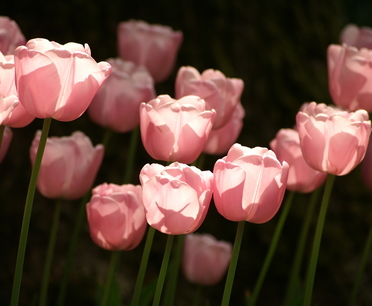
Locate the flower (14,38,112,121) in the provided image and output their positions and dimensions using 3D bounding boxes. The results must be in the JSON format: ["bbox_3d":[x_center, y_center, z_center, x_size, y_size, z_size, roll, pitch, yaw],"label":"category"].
[{"bbox_3d":[-0.103,-0.062,2.420,0.079,0.065,0.079,9,9,0],"label":"flower"}]

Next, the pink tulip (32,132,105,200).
[{"bbox_3d":[-0.113,0.012,2.740,0.070,0.063,0.068,5,5,0],"label":"pink tulip"}]

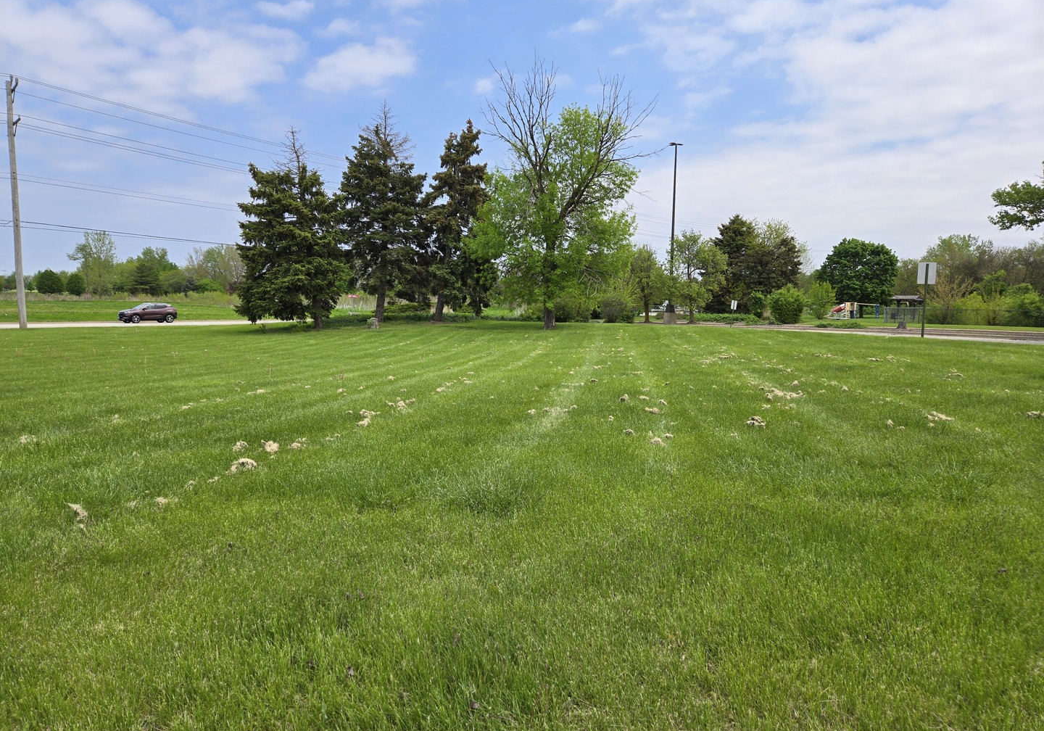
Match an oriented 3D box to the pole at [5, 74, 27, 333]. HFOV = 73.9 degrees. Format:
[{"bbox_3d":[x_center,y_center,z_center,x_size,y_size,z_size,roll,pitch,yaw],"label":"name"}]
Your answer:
[{"bbox_3d":[-30.941,-9.857,42.464,2.400,15.194,0.500,5,7,39],"label":"pole"}]

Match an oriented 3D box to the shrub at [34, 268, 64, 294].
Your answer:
[{"bbox_3d":[-91.793,-16.195,134.745,4.900,5.273,4.900,-3,7,-34],"label":"shrub"}]

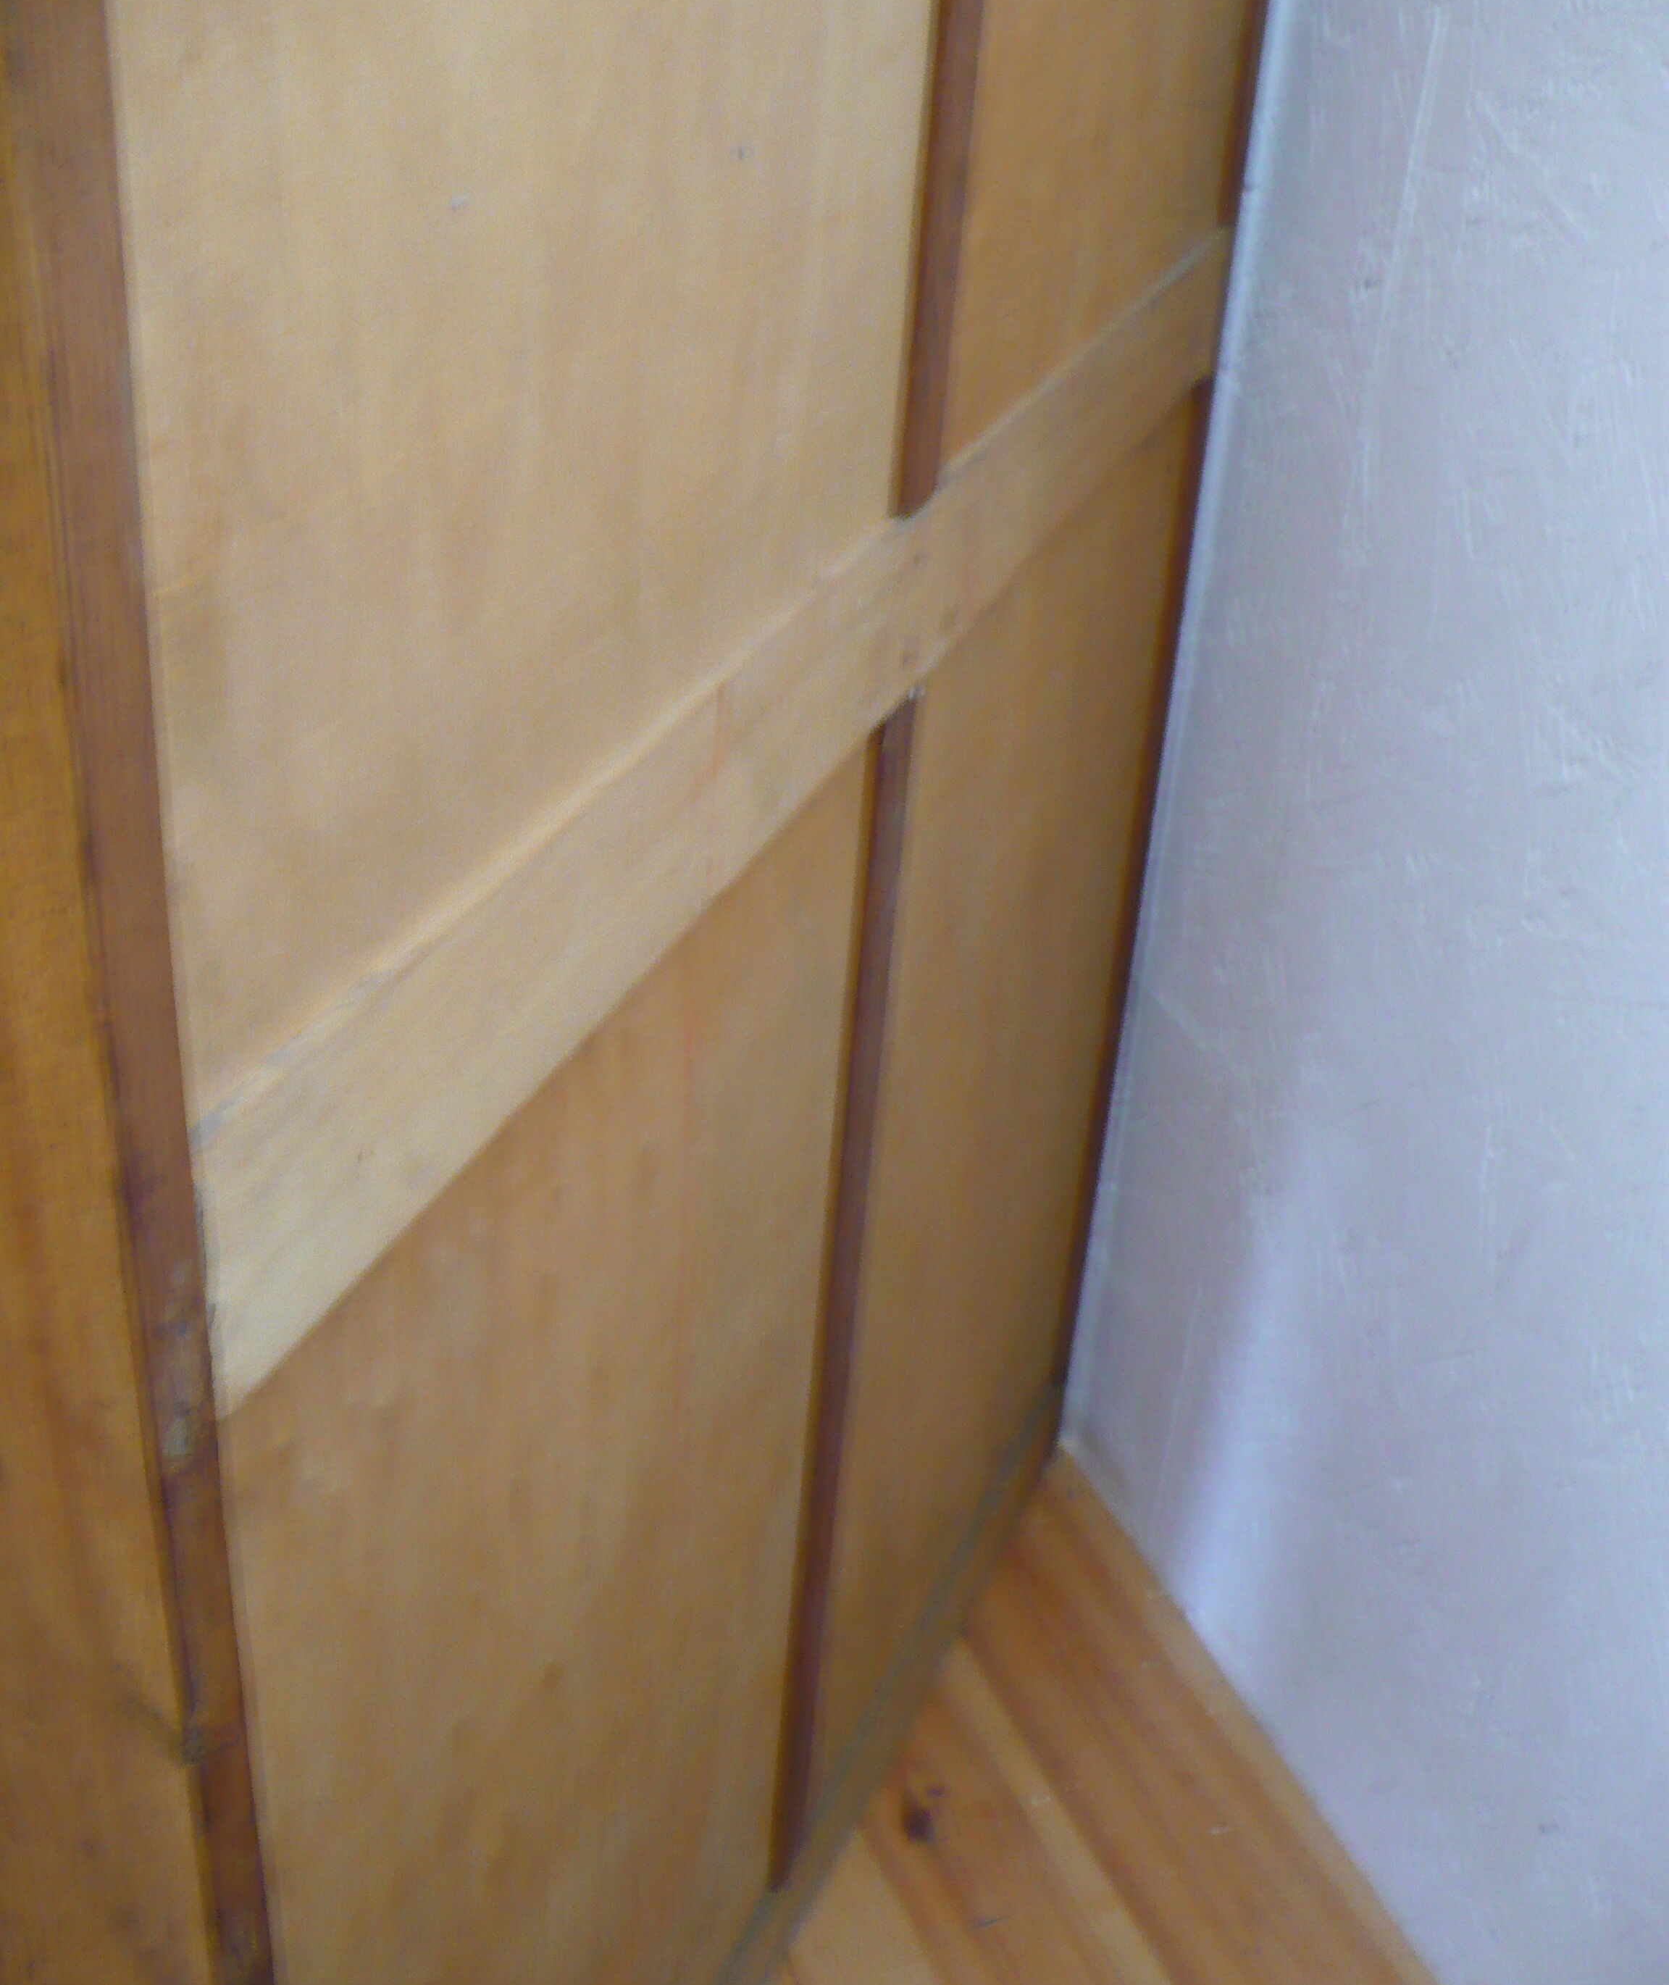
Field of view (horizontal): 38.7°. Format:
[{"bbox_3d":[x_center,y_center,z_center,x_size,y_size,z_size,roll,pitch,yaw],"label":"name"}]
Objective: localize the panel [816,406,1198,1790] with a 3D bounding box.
[{"bbox_3d":[0.082,0.072,1.291,0.020,0.698,0.402,16,35,17],"label":"panel"}]

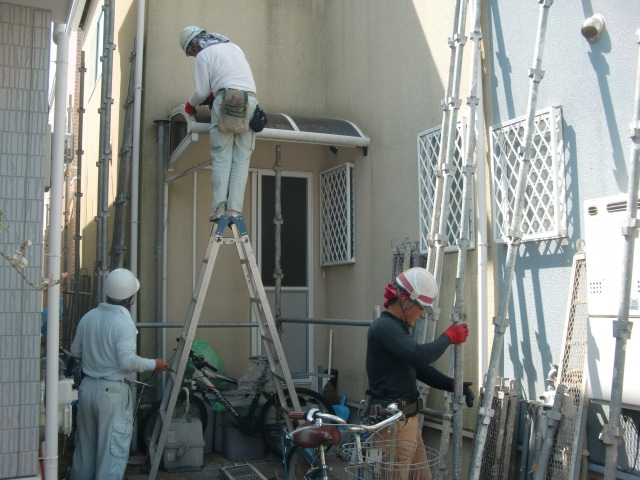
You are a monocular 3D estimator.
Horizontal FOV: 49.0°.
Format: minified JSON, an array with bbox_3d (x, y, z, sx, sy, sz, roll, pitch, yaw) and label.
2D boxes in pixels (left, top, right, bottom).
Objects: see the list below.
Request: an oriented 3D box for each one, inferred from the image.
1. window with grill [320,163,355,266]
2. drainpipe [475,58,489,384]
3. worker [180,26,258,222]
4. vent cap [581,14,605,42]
[{"bbox_3d":[0.168,-0.219,6.574,0.075,0.907,0.587,2,-5,-25],"label":"window with grill"},{"bbox_3d":[1.056,-0.136,4.608,0.058,2.296,0.058,2,-5,-25],"label":"drainpipe"},{"bbox_3d":[-0.780,-0.910,5.452,0.500,1.544,0.600,4,-7,-42],"label":"worker"},{"bbox_3d":[1.496,-1.164,3.871,0.095,0.145,0.135,2,-5,-25],"label":"vent cap"}]

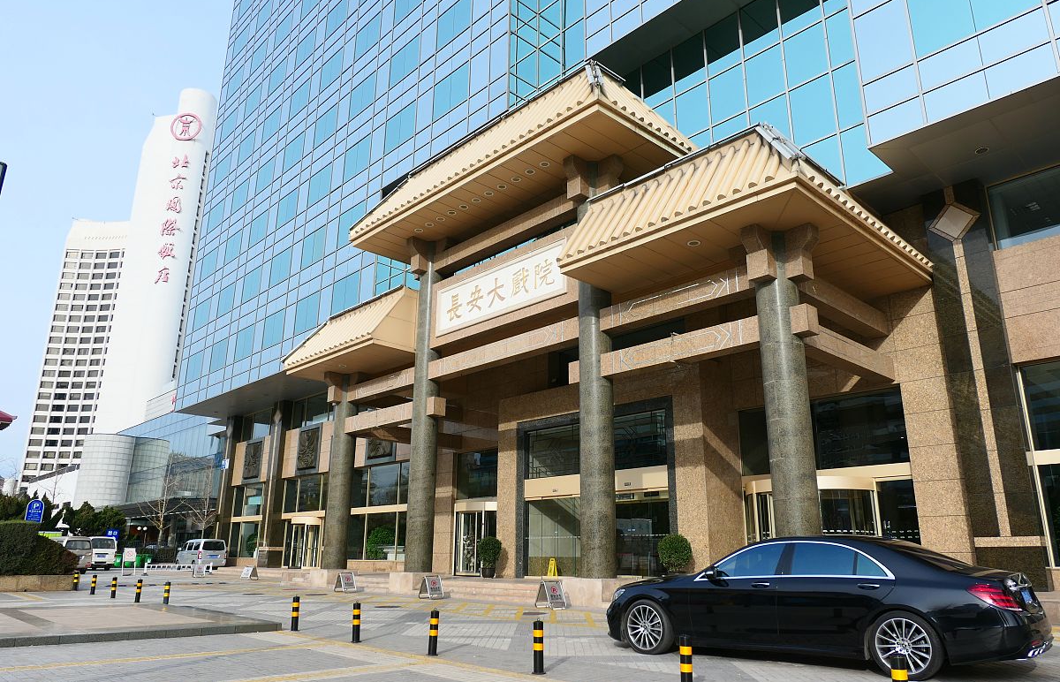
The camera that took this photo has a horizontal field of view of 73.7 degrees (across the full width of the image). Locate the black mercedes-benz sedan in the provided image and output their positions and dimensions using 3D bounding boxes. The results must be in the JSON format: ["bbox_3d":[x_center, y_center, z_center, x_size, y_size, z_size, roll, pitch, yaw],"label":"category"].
[{"bbox_3d":[3.450,3.320,9.140,5.260,1.490,1.910,-13,-21,38],"label":"black mercedes-benz sedan"}]

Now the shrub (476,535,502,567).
[{"bbox_3d":[-1.561,8.291,27.749,0.970,1.220,0.970,0,-16,0],"label":"shrub"}]

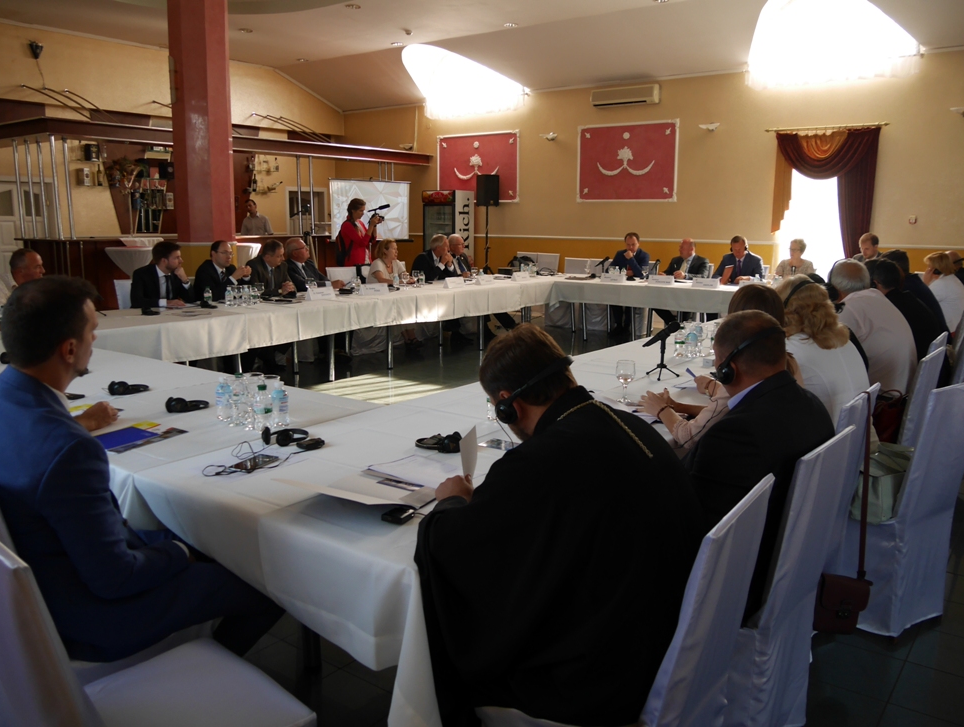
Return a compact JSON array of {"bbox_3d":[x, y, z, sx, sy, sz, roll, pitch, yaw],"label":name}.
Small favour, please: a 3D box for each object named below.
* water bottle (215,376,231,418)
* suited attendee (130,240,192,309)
[{"bbox_3d":[-1.031,0.127,3.124,0.062,0.165,0.062,9,14,37],"label":"water bottle"},{"bbox_3d":[-2.745,-0.412,6.762,0.740,1.247,0.540,9,14,37],"label":"suited attendee"}]

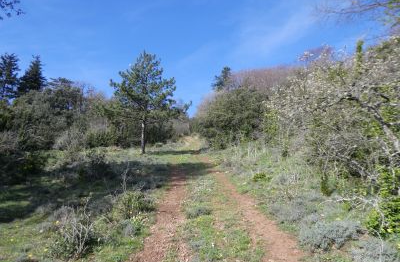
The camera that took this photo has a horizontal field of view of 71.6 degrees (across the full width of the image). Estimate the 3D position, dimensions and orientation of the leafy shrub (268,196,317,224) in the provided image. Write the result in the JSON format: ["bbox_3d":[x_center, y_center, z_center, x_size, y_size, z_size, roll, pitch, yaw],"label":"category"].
[{"bbox_3d":[1.760,1.474,5.250,0.908,0.450,0.772,0,-4,0],"label":"leafy shrub"}]

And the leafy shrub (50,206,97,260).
[{"bbox_3d":[-1.702,1.358,3.750,0.571,0.658,0.514,0,-4,0],"label":"leafy shrub"}]

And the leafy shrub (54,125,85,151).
[{"bbox_3d":[-9.551,0.562,20.500,2.172,1.901,1.955,0,-4,0],"label":"leafy shrub"}]

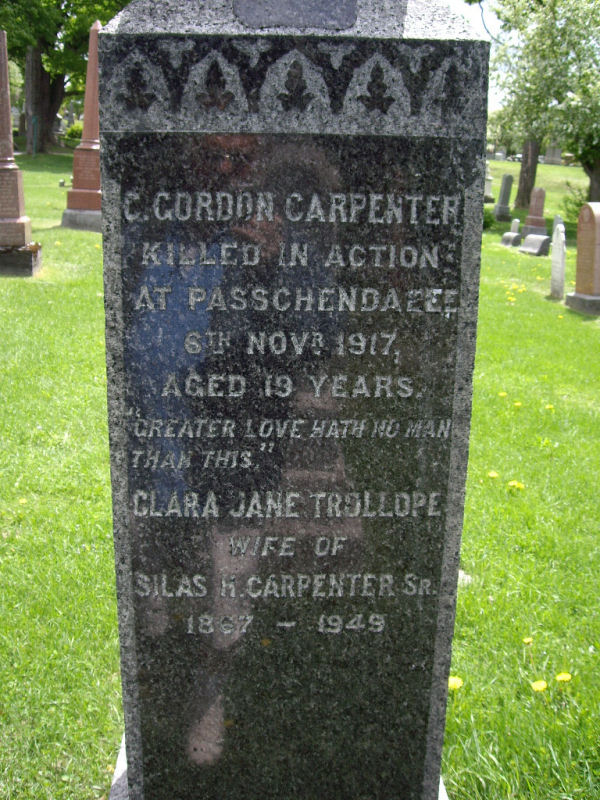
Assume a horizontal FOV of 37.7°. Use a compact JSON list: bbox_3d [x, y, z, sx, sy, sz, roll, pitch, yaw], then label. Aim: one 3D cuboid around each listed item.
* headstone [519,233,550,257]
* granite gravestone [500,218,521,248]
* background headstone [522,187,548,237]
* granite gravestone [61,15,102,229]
[{"bbox_3d":[3.964,-2.630,14.760,0.250,0.350,0.550,-3,16,-14],"label":"headstone"},{"bbox_3d":[3.849,-3.038,15.954,0.210,0.480,0.380,-3,16,-14],"label":"granite gravestone"},{"bbox_3d":[4.786,-3.810,17.787,0.280,1.000,0.440,-5,17,-19],"label":"background headstone"},{"bbox_3d":[-3.952,-5.439,17.579,1.000,3.950,1.000,3,16,8],"label":"granite gravestone"}]

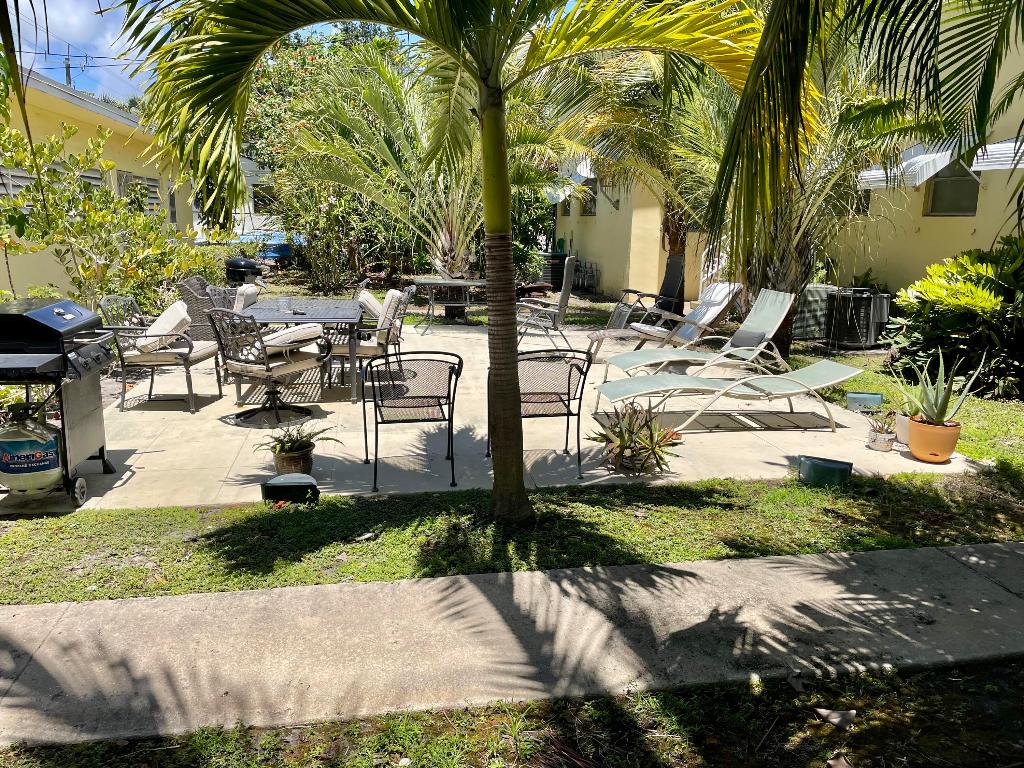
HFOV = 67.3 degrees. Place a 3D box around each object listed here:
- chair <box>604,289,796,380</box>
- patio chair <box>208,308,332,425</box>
[{"bbox_3d":[1.866,-0.443,7.518,1.840,0.950,0.640,0,13,-5],"label":"chair"},{"bbox_3d":[-1.898,-0.168,6.003,0.620,0.880,0.740,7,13,25],"label":"patio chair"}]

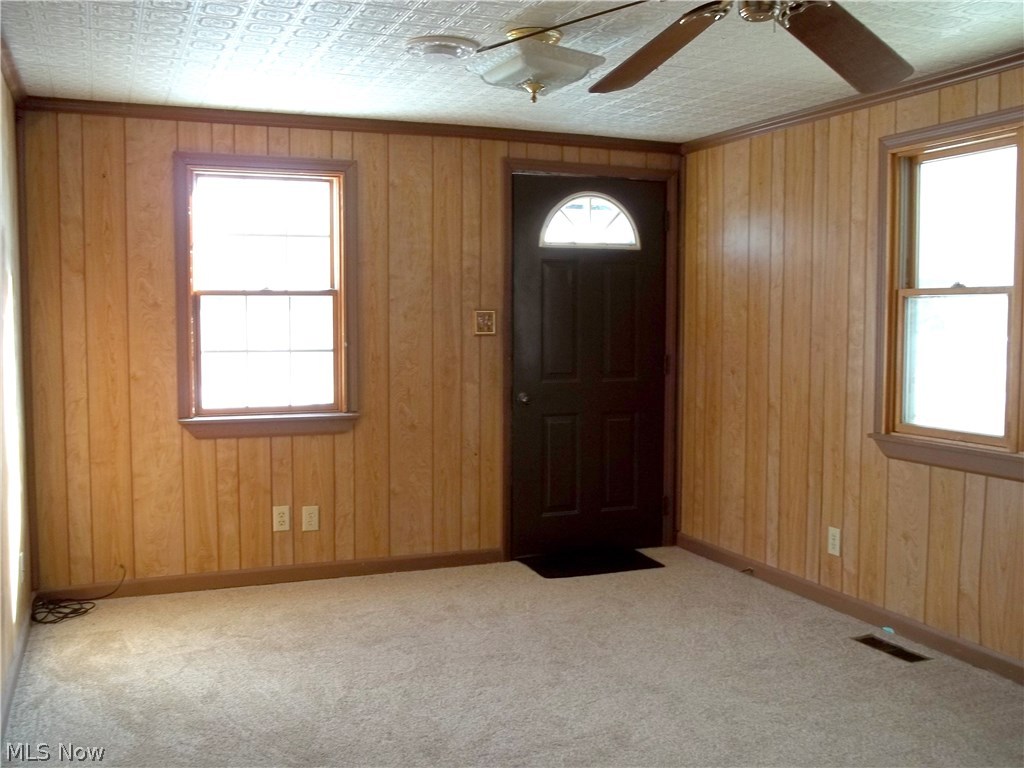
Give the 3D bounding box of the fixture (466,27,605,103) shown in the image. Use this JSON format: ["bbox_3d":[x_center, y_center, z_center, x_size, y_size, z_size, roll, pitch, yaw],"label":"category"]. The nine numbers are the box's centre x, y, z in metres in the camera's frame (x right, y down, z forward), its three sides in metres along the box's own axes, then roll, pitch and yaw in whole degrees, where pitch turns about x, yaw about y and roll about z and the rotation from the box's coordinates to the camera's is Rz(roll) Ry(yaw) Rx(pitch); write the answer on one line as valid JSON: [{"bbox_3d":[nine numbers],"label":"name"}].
[{"bbox_3d":[0.070,-1.052,3.245,0.360,0.215,0.360,-2,5,-23],"label":"fixture"}]

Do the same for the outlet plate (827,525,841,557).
[{"bbox_3d":[1.438,0.706,4.369,0.010,0.120,0.074,-2,5,-23],"label":"outlet plate"}]

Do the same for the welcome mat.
[{"bbox_3d":[0.425,0.942,5.145,0.690,0.012,0.385,-2,5,-23],"label":"welcome mat"}]

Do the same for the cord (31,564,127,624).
[{"bbox_3d":[-1.878,0.916,4.221,0.380,0.155,0.300,-2,5,-23],"label":"cord"}]

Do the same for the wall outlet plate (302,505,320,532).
[{"bbox_3d":[-0.975,0.655,4.752,0.077,0.121,0.010,-2,5,-23],"label":"wall outlet plate"}]

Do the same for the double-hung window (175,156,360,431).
[{"bbox_3d":[-1.137,-0.406,4.604,0.840,1.310,0.100,-2,5,-23],"label":"double-hung window"}]

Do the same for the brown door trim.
[{"bbox_3d":[0.445,-0.116,5.287,1.060,2.110,0.050,-2,5,-23],"label":"brown door trim"}]

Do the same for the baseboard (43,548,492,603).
[{"bbox_3d":[-1.077,0.927,4.725,2.235,0.075,0.018,-2,5,-23],"label":"baseboard"}]

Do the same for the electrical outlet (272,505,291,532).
[{"bbox_3d":[-1.107,0.650,4.696,0.076,0.120,0.010,-2,5,-23],"label":"electrical outlet"}]

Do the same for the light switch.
[{"bbox_3d":[-0.134,-0.314,5.029,0.113,0.119,0.014,-2,5,-23],"label":"light switch"}]

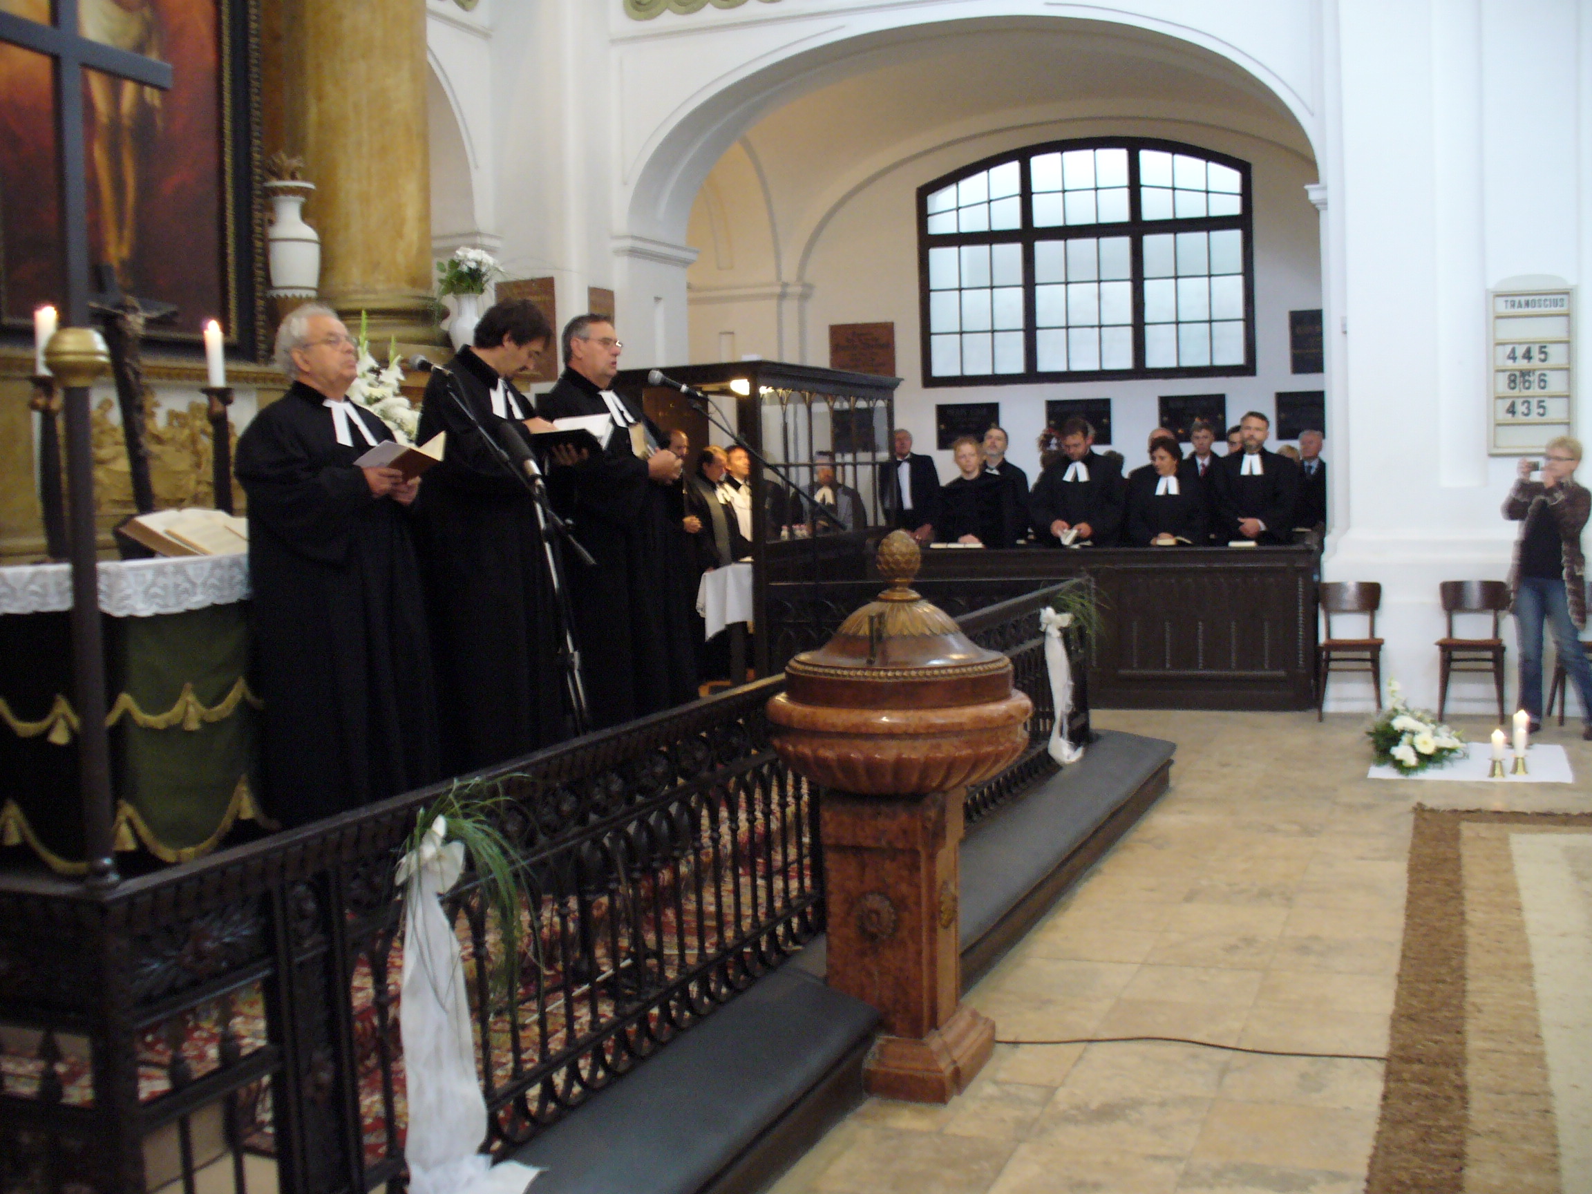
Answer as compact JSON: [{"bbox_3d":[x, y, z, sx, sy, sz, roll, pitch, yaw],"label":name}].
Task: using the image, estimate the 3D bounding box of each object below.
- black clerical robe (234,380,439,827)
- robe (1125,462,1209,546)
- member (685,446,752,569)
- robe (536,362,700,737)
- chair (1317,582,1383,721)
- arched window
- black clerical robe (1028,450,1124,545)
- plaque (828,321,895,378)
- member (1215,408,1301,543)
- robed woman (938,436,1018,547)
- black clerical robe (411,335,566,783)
[{"bbox_3d":[-1.404,0.123,5.200,0.500,1.560,0.600,0,4,23],"label":"black clerical robe"},{"bbox_3d":[2.518,-0.223,11.529,0.570,1.360,0.420,0,4,19],"label":"robe"},{"bbox_3d":[-0.494,-0.186,11.412,0.420,1.649,0.520,1,5,30],"label":"member"},{"bbox_3d":[-0.589,-0.035,5.650,0.470,1.790,0.560,0,3,18],"label":"robe"},{"bbox_3d":[3.391,0.322,10.403,0.400,0.820,0.440,-1,4,18],"label":"chair"},{"bbox_3d":[2.485,-2.936,14.910,2.960,2.100,0.160,0,5,22],"label":"arched window"},{"bbox_3d":[1.901,-0.283,11.491,0.640,1.420,0.450,0,3,18],"label":"black clerical robe"},{"bbox_3d":[0.609,-2.279,15.695,0.620,0.500,0.040,0,5,22],"label":"plaque"},{"bbox_3d":[3.050,-0.330,11.201,0.580,1.780,0.420,0,3,18],"label":"member"},{"bbox_3d":[1.268,-0.264,11.698,0.550,1.680,0.420,0,3,18],"label":"robed woman"},{"bbox_3d":[-0.894,0.067,5.126,0.480,1.580,0.570,0,5,27],"label":"black clerical robe"}]

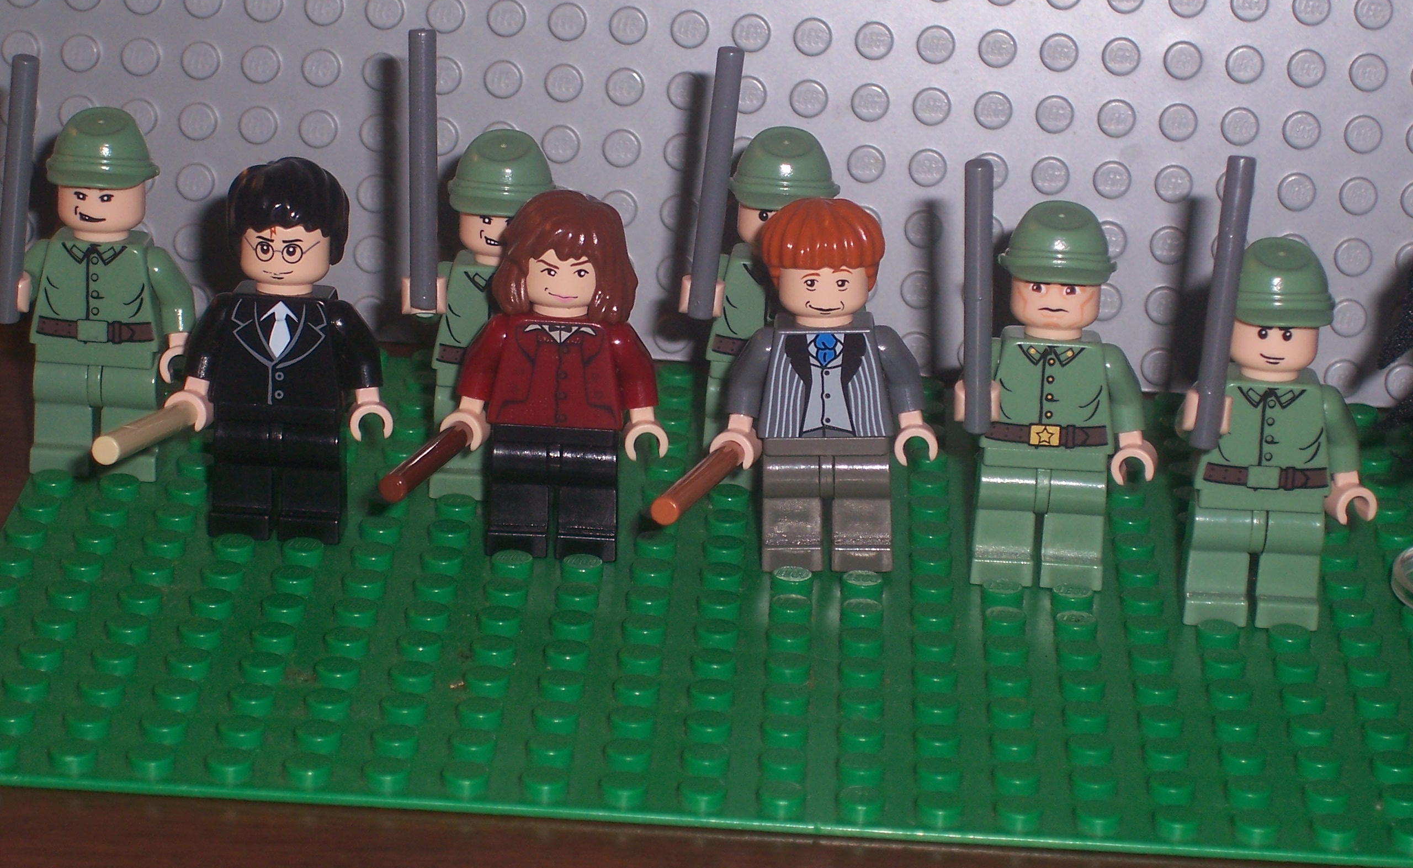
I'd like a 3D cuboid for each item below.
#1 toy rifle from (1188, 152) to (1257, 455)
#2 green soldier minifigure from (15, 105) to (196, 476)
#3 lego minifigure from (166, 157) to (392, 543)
[{"bbox_3d":[0.056,-0.014,0.454,0.003,0.032,0.003,6,11,0],"label":"toy rifle"},{"bbox_3d":[-0.071,-0.016,0.490,0.024,0.044,0.020,3,21,1],"label":"green soldier minifigure"},{"bbox_3d":[-0.048,-0.009,0.477,0.025,0.045,0.015,3,21,1],"label":"lego minifigure"}]

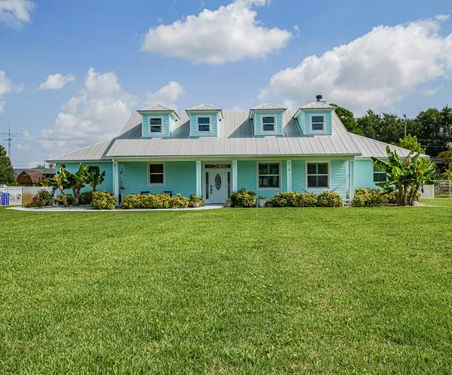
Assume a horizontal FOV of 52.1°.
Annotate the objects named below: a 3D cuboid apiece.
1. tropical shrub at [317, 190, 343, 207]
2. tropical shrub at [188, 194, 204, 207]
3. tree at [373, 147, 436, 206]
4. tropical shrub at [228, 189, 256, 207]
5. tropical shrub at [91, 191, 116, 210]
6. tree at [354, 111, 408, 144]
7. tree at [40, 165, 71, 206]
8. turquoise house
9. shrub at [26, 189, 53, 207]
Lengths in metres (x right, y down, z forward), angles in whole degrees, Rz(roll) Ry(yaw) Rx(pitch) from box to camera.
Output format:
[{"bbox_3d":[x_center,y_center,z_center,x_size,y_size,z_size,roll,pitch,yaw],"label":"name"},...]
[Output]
[{"bbox_3d":[5.597,0.620,24.900,1.390,0.920,1.300,0,0,1],"label":"tropical shrub"},{"bbox_3d":[-1.581,0.727,24.900,0.880,0.720,0.850,0,0,1],"label":"tropical shrub"},{"bbox_3d":[10.234,-0.636,26.500,3.670,3.430,3.100,0,0,1],"label":"tree"},{"bbox_3d":[0.910,0.593,24.900,1.470,0.970,1.400,0,0,1],"label":"tropical shrub"},{"bbox_3d":[-6.551,0.692,24.800,1.350,0.980,1.300,0,0,1],"label":"tropical shrub"},{"bbox_3d":[20.860,-4.400,62.000,7.800,11.200,7.500,0,0,1],"label":"tree"},{"bbox_3d":[-10.181,-0.134,27.600,1.790,2.480,1.700,0,0,1],"label":"tree"},{"bbox_3d":[0.650,-2.150,31.000,23.600,6.800,12.200,0,0,1],"label":"turquoise house"},{"bbox_3d":[-10.664,0.616,26.500,1.430,1.060,1.400,0,0,1],"label":"shrub"}]

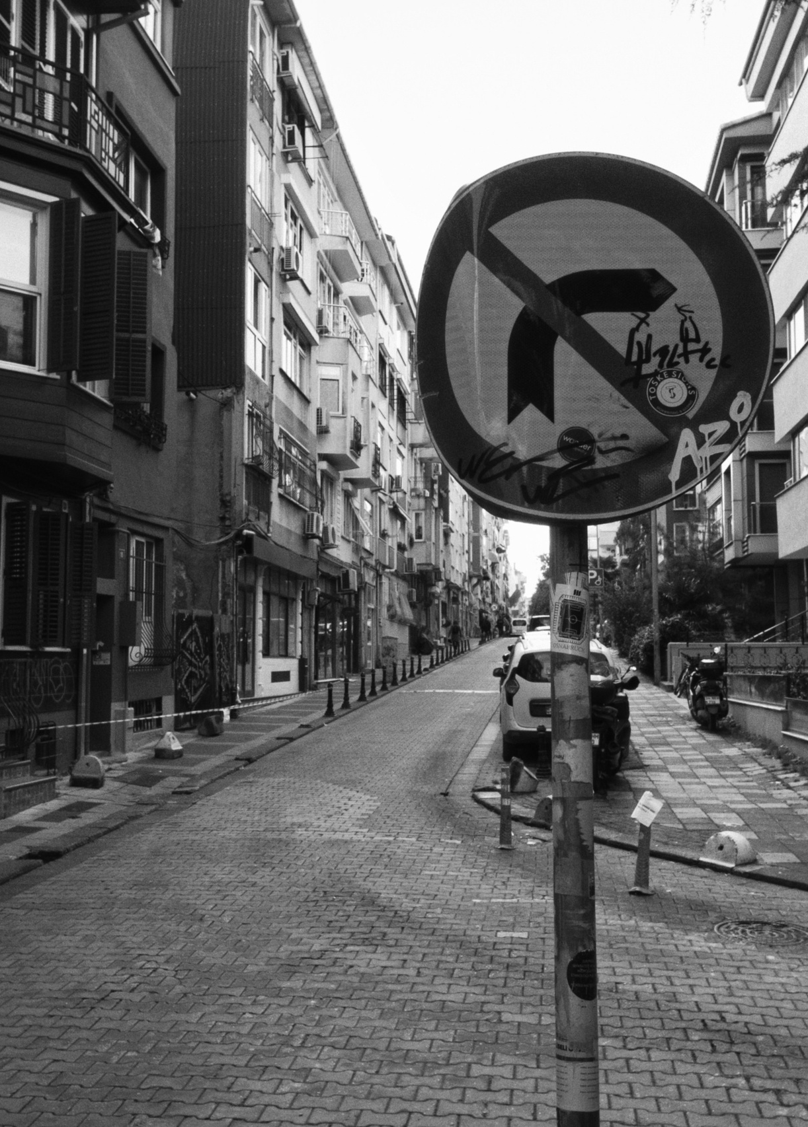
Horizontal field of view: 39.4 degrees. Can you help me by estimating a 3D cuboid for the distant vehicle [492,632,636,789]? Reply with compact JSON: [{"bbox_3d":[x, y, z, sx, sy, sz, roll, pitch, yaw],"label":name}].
[{"bbox_3d":[2.380,2.090,17.500,1.780,1.730,4.000,0,-3,5],"label":"distant vehicle"}]

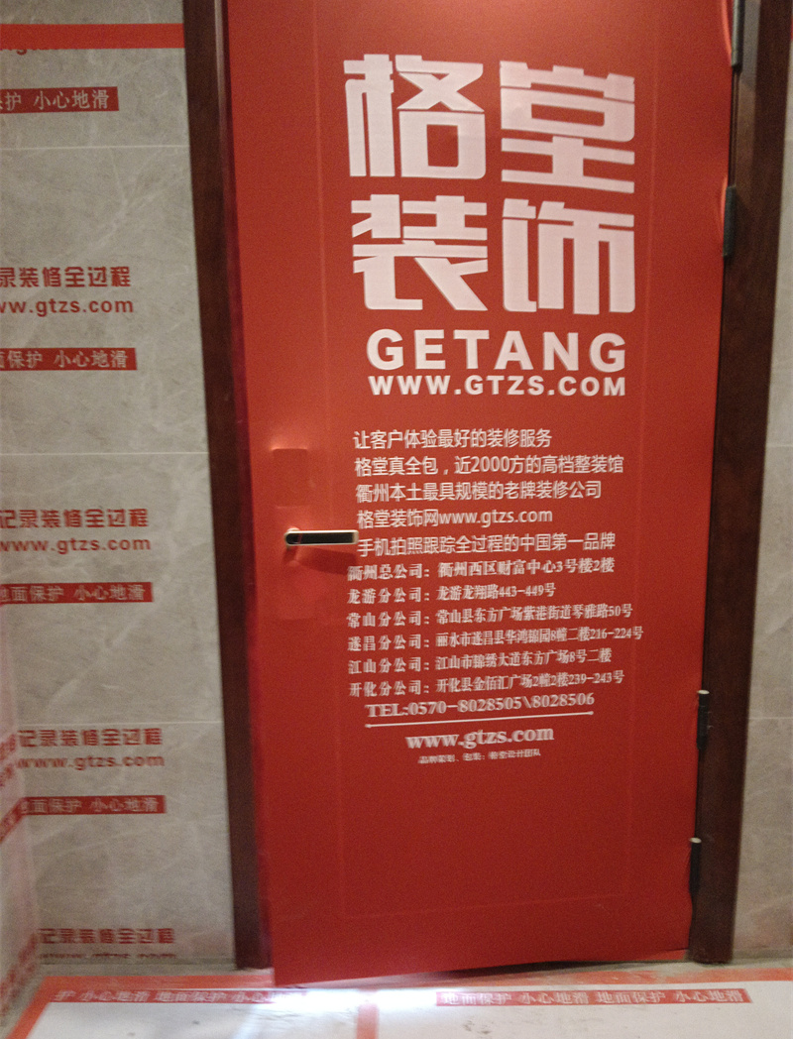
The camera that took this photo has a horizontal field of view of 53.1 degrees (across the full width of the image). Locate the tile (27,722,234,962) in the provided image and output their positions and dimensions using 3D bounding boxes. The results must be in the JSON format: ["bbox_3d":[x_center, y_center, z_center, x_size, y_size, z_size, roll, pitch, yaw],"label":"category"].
[{"bbox_3d":[-0.605,0.747,1.815,0.450,0.595,0.012,-1,10,1],"label":"tile"}]

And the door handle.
[{"bbox_3d":[-0.145,0.030,1.544,0.141,0.030,0.055,-2,10,-5],"label":"door handle"}]

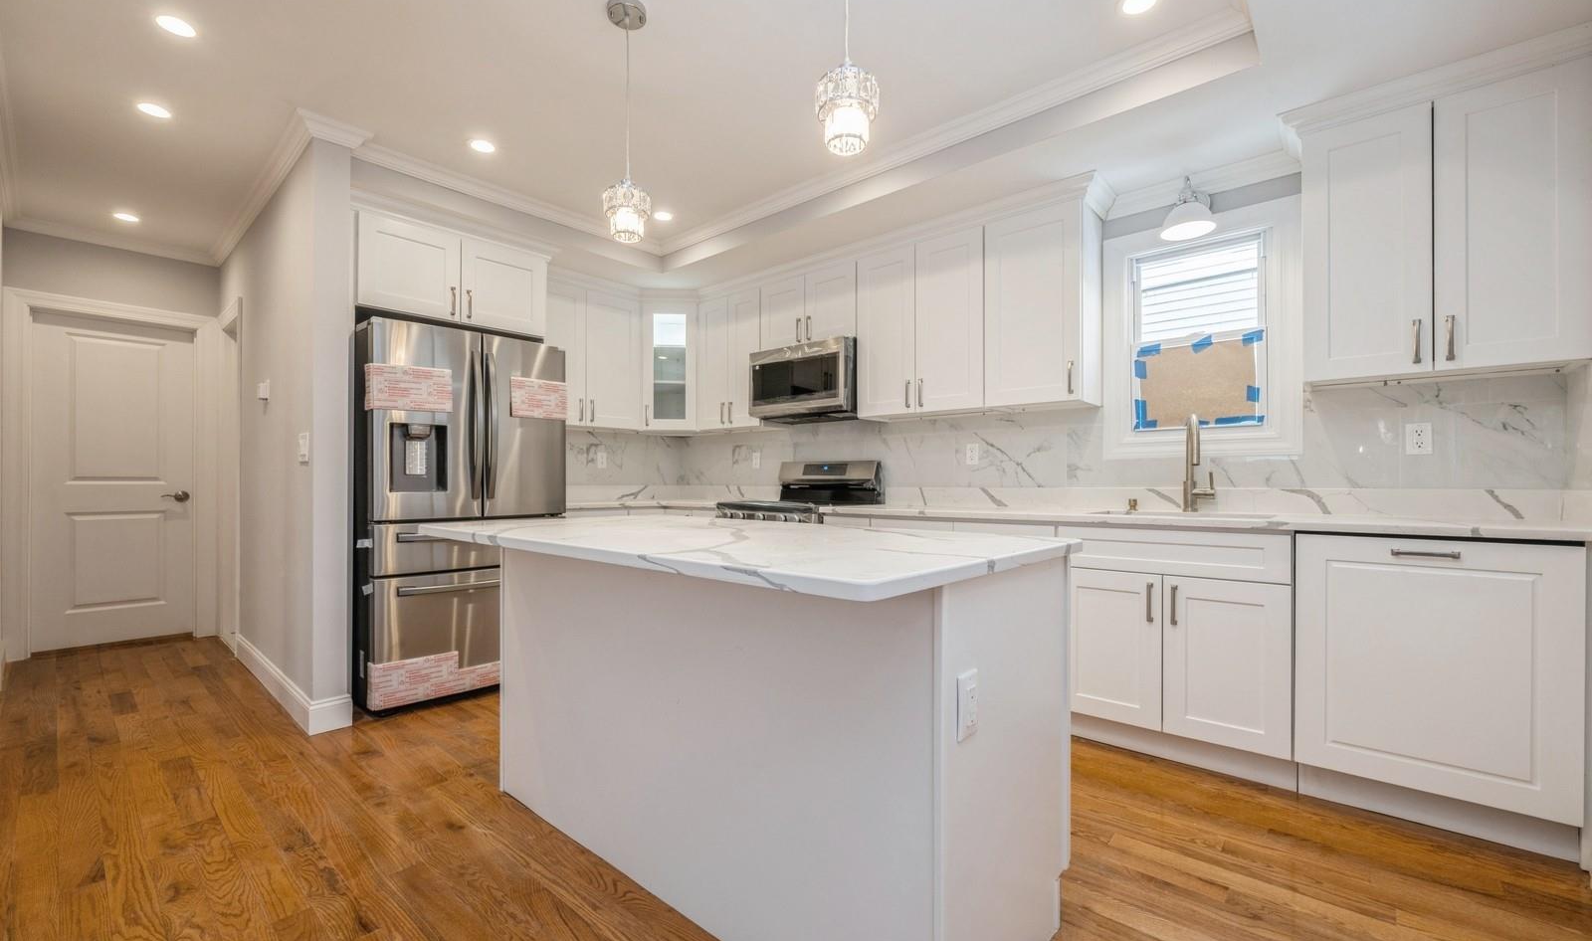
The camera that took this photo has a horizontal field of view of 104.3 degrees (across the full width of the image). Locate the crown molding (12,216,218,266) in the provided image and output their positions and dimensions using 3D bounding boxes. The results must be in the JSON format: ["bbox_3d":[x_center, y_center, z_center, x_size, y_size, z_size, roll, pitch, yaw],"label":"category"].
[{"bbox_3d":[-4.201,-1.413,3.852,0.074,0.074,0.904,-1,-1,40],"label":"crown molding"}]

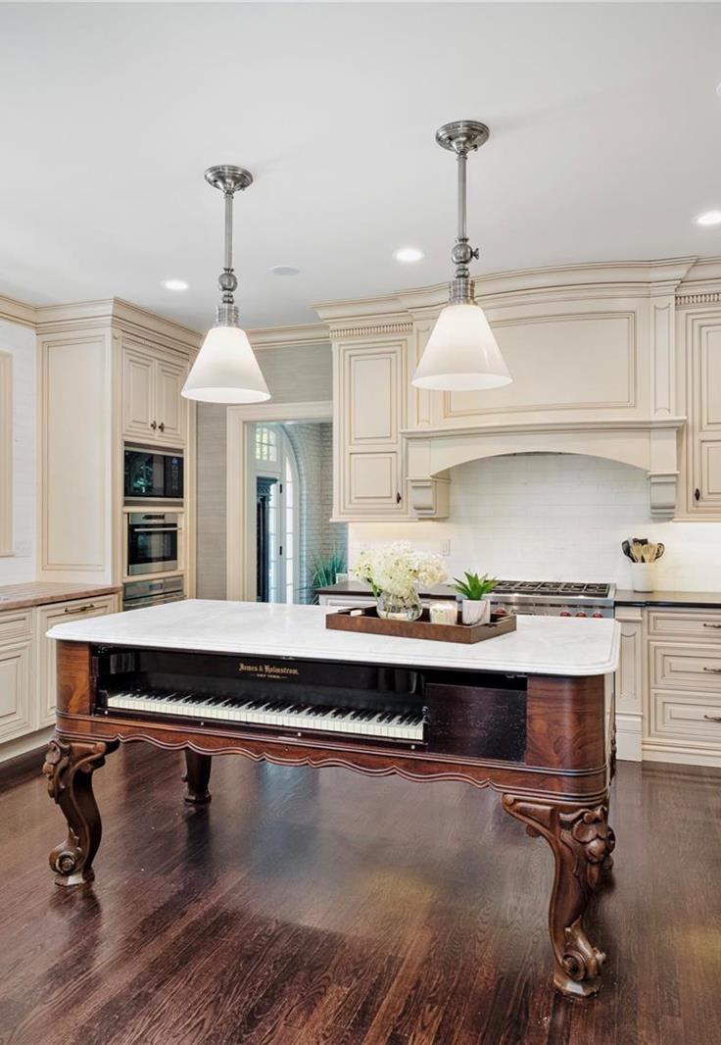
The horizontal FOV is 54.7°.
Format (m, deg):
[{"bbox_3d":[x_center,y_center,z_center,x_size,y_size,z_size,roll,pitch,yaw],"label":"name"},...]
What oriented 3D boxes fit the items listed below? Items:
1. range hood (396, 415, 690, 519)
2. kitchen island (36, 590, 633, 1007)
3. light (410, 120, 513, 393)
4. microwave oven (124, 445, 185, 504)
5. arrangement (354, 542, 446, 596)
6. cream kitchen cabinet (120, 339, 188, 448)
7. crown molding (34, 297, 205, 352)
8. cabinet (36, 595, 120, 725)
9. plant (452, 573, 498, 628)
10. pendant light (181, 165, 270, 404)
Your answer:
[{"bbox_3d":[1.195,-0.321,4.700,1.780,0.600,0.550,0,0,21],"label":"range hood"},{"bbox_3d":[-0.074,0.892,2.779,2.090,0.960,1.070,0,0,21],"label":"kitchen island"},{"bbox_3d":[0.407,-1.055,2.776,0.400,0.990,0.400,0,0,21],"label":"light"},{"bbox_3d":[-1.781,-0.350,5.457,0.430,0.455,0.748,0,0,20],"label":"microwave oven"},{"bbox_3d":[0.160,0.191,2.835,0.380,0.235,0.360,0,0,0],"label":"arrangement"},{"bbox_3d":[-1.876,-0.975,5.539,0.620,0.710,0.820,0,0,21],"label":"cream kitchen cabinet"},{"bbox_3d":[-1.875,-1.451,5.404,0.855,0.180,1.095,0,0,21],"label":"crown molding"},{"bbox_3d":[-2.135,0.895,4.721,0.600,0.790,0.695,0,0,21],"label":"cabinet"},{"bbox_3d":[0.438,0.290,2.638,0.170,0.215,0.170,0,0,21],"label":"plant"},{"bbox_3d":[-0.593,-1.050,3.102,0.394,0.955,0.394,0,0,0],"label":"pendant light"}]

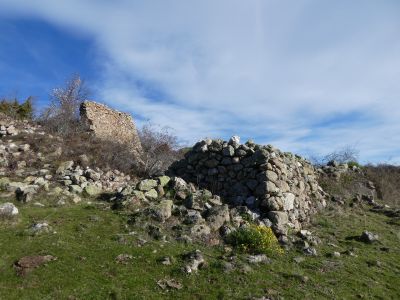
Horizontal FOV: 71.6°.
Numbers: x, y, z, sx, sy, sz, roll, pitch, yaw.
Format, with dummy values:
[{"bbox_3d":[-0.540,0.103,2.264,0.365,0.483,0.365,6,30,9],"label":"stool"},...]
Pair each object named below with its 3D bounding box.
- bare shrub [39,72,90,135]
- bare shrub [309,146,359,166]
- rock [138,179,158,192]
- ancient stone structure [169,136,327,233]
[{"bbox_3d":[-8.122,-2.648,16.500,2.600,3.500,2.300,0,-2,0],"label":"bare shrub"},{"bbox_3d":[6.548,0.365,13.500,2.100,1.050,1.600,0,-2,0],"label":"bare shrub"},{"bbox_3d":[-1.411,0.973,7.600,0.530,0.380,0.420,0,-2,0],"label":"rock"},{"bbox_3d":[1.600,0.820,8.700,3.500,2.300,3.800,-2,-2,42],"label":"ancient stone structure"}]

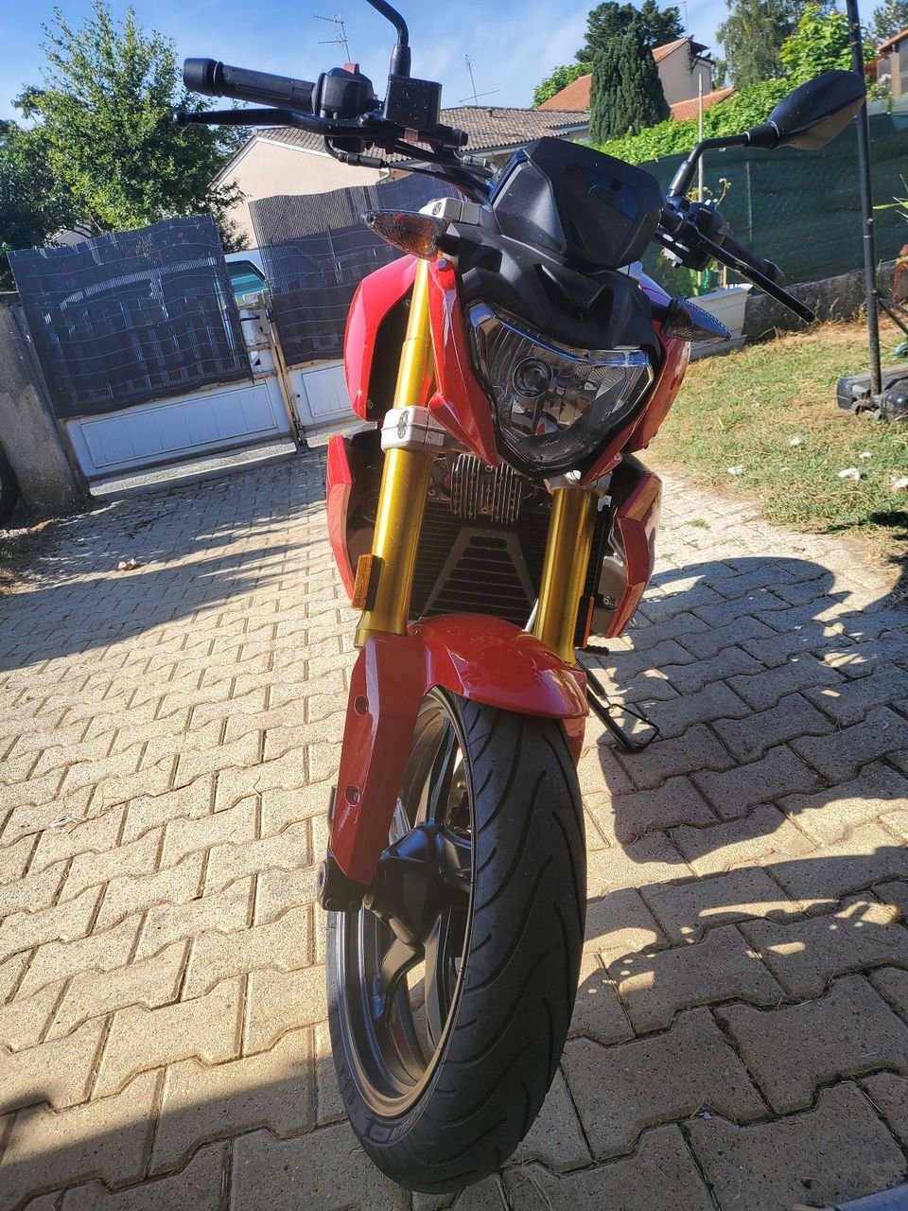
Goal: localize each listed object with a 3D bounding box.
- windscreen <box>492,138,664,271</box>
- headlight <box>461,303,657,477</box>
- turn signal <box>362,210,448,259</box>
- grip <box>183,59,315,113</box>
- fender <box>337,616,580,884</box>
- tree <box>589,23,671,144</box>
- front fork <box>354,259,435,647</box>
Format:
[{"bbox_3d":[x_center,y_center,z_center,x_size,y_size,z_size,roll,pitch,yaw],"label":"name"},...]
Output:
[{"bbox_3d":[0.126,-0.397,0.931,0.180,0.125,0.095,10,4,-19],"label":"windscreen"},{"bbox_3d":[0.091,-0.210,0.940,0.210,0.155,0.115,10,10,-19],"label":"headlight"},{"bbox_3d":[-0.051,-0.372,0.902,0.090,0.045,0.048,10,22,-19],"label":"turn signal"},{"bbox_3d":[-0.236,-0.600,1.052,0.150,0.038,0.038,8,21,-3],"label":"grip"},{"bbox_3d":[0.008,0.136,0.996,0.250,0.290,0.290,10,22,-19],"label":"fender"},{"bbox_3d":[3.473,-8.702,17.387,1.500,4.300,1.500,-6,21,14],"label":"tree"},{"bbox_3d":[-0.044,-0.182,1.003,0.060,0.460,0.060,10,-3,-19],"label":"front fork"}]

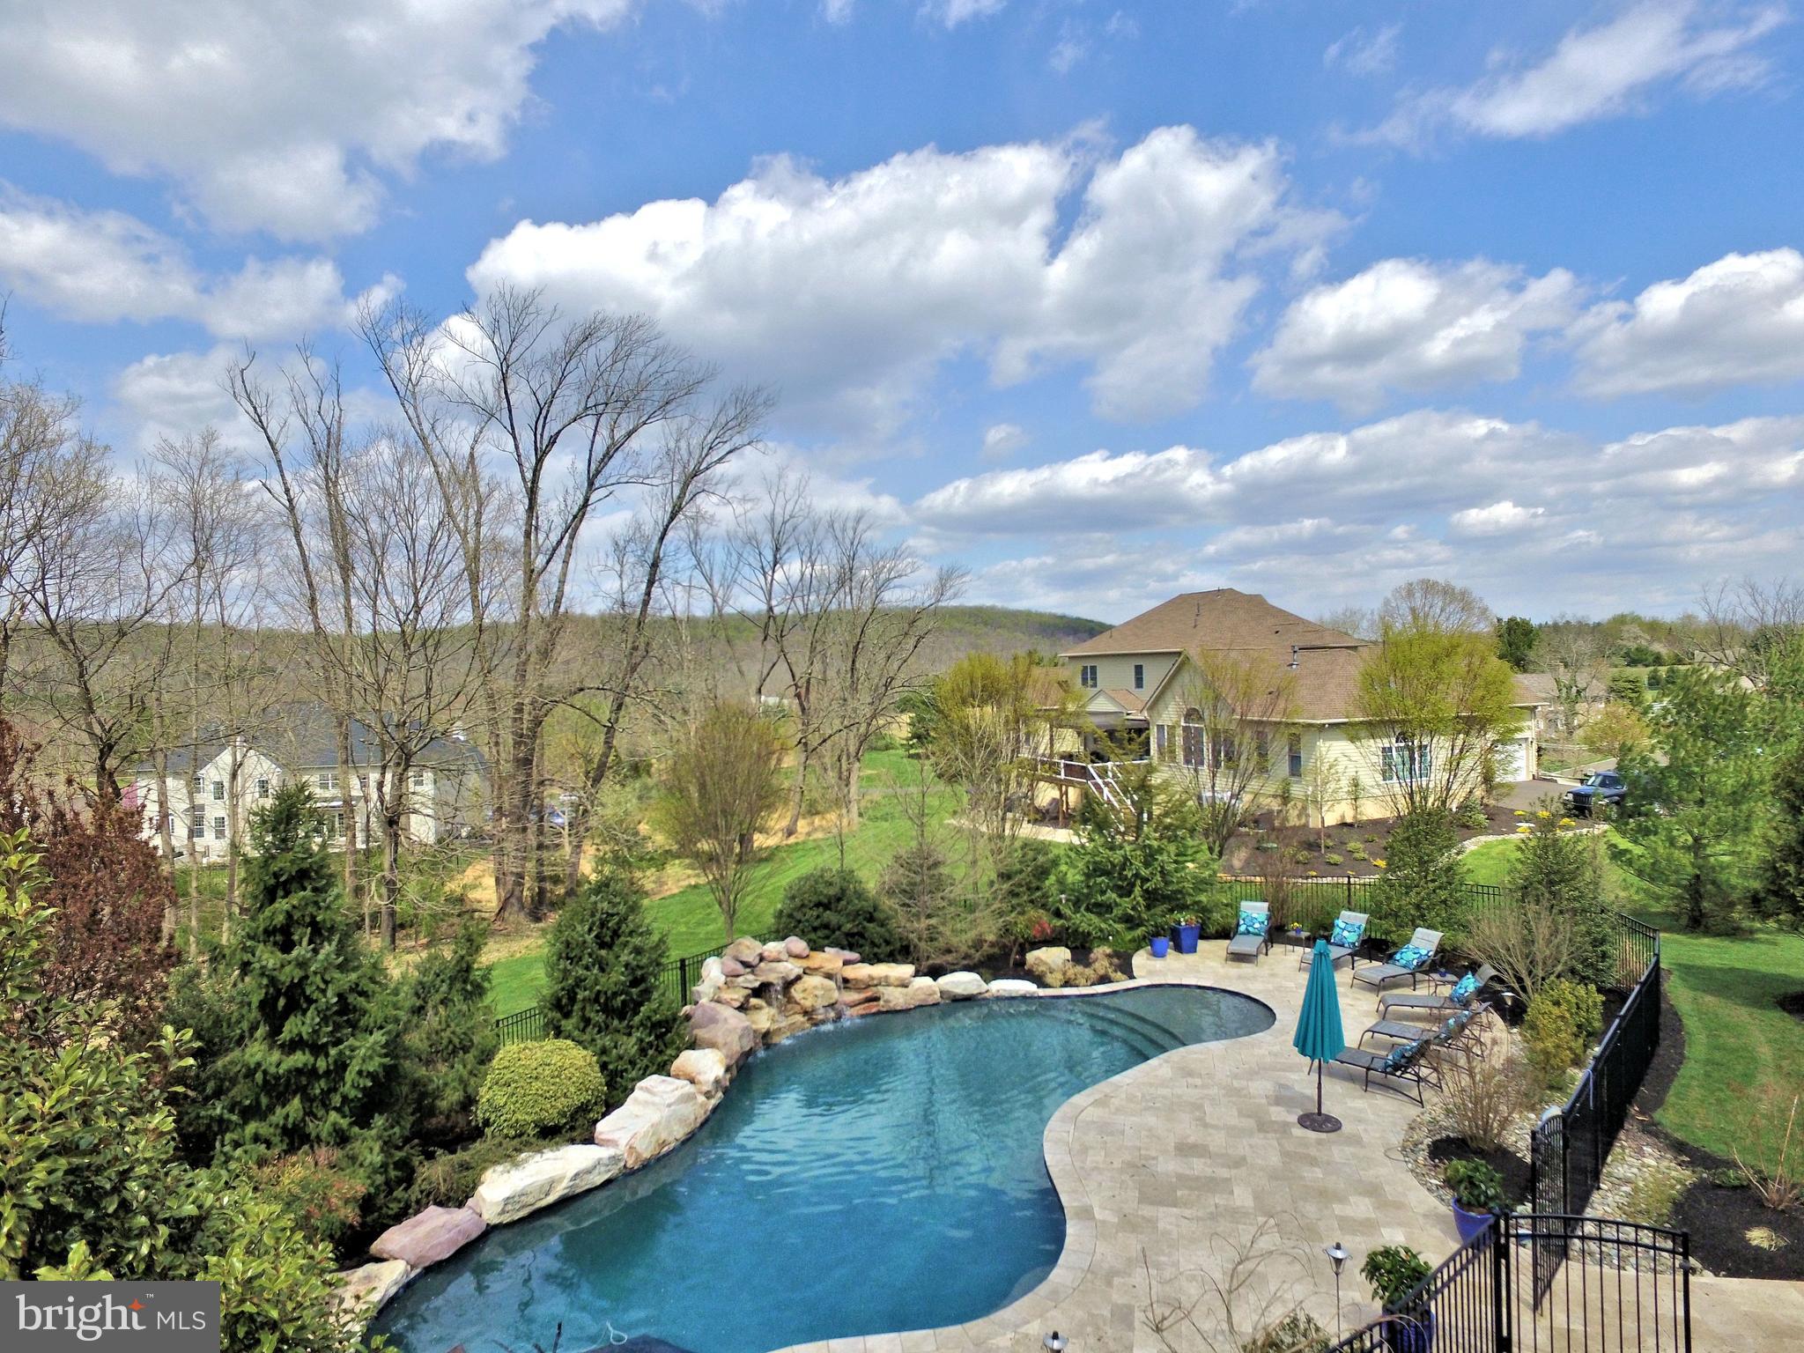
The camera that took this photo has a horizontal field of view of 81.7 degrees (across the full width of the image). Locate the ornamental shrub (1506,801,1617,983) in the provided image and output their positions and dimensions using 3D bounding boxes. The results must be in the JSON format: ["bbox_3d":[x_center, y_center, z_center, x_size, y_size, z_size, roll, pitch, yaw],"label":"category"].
[{"bbox_3d":[12.227,4.036,19.423,2.050,3.300,2.000,-1,0,0],"label":"ornamental shrub"}]

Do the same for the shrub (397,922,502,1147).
[{"bbox_3d":[-6.498,4.866,14.900,1.550,2.811,1.550,-2,1,0],"label":"shrub"}]

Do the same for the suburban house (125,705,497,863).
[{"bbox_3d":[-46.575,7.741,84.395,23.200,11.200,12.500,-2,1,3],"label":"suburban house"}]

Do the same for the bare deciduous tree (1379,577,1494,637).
[{"bbox_3d":[53.884,-3.283,105.000,12.000,13.450,12.000,-2,1,0],"label":"bare deciduous tree"}]

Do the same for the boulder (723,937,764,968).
[{"bbox_3d":[-2.837,4.930,18.648,0.720,0.500,0.620,-2,1,-9],"label":"boulder"}]

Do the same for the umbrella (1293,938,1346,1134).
[{"bbox_3d":[5.492,4.619,13.676,0.640,2.400,0.640,-1,0,0],"label":"umbrella"}]

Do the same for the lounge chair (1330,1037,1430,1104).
[{"bbox_3d":[6.677,5.321,14.737,0.700,0.860,1.717,-2,1,-42],"label":"lounge chair"}]

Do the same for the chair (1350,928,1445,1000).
[{"bbox_3d":[9.142,5.243,19.202,1.750,0.950,0.640,-1,0,-23],"label":"chair"}]

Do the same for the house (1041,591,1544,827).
[{"bbox_3d":[18.630,0.394,54.039,14.600,10.300,25.500,-2,1,-18],"label":"house"}]

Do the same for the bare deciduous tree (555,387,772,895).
[{"bbox_3d":[-9.512,-1.431,41.500,8.600,20.200,7.000,-1,0,0],"label":"bare deciduous tree"}]

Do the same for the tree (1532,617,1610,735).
[{"bbox_3d":[52.726,-0.111,82.000,6.000,9.421,6.000,-2,1,0],"label":"tree"}]

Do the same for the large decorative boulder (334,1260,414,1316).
[{"bbox_3d":[-5.630,6.469,11.000,0.700,0.360,0.800,-1,1,6],"label":"large decorative boulder"}]

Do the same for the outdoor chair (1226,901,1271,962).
[{"bbox_3d":[7.521,5.513,22.542,0.680,1.000,1.800,-1,1,29],"label":"outdoor chair"}]

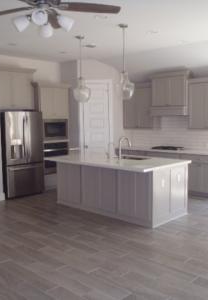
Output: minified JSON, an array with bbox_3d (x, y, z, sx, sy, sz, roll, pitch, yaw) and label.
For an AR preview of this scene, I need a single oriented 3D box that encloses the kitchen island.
[{"bbox_3d":[0.188,0.619,5.946,2.390,0.915,1.340,4,7,43],"label":"kitchen island"}]

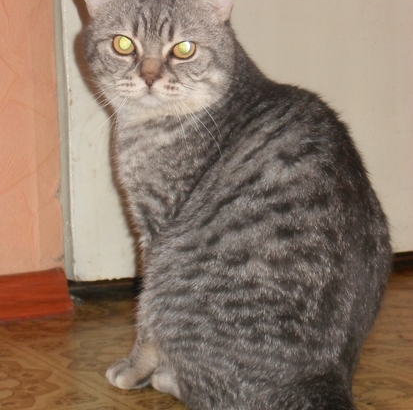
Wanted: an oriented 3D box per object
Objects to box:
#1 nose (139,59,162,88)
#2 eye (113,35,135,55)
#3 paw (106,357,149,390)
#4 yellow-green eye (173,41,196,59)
[{"bbox_3d":[-0.042,-0.101,0.966,0.018,0.021,0.014,4,6,2],"label":"nose"},{"bbox_3d":[-0.064,-0.124,0.987,0.018,0.015,0.011,5,6,5],"label":"eye"},{"bbox_3d":[-0.064,0.138,1.040,0.042,0.027,0.034,-5,6,-33],"label":"paw"},{"bbox_3d":[-0.017,-0.120,0.985,0.018,0.015,0.011,4,6,-3],"label":"yellow-green eye"}]

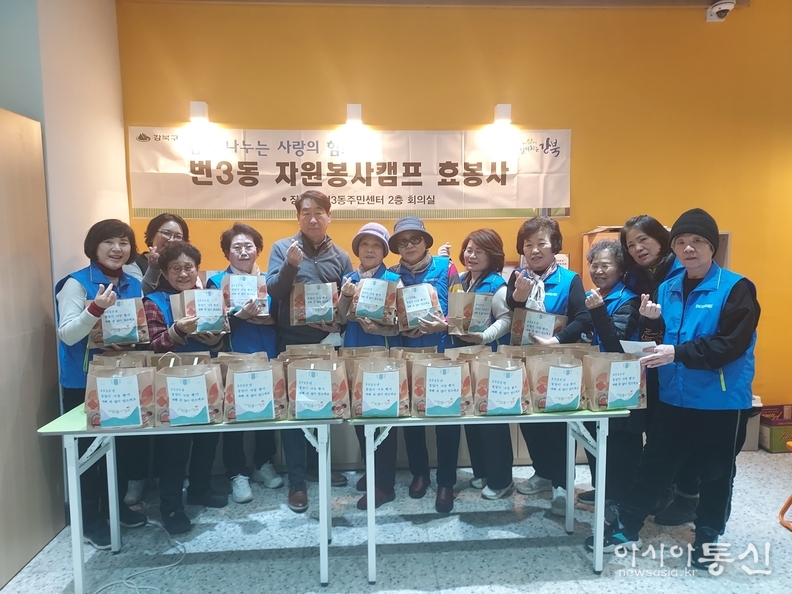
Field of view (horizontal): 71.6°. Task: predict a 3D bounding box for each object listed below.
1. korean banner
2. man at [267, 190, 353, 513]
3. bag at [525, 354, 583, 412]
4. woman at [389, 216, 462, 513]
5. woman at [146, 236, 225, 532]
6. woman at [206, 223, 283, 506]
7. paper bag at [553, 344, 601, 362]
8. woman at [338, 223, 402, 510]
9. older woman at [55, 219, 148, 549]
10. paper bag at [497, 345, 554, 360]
[{"bbox_3d":[-0.268,-0.831,3.720,2.980,0.610,0.020,-1,7,-4],"label":"korean banner"},{"bbox_3d":[-0.464,0.298,2.973,0.480,1.725,0.440,-1,7,-4],"label":"man"},{"bbox_3d":[0.703,0.376,2.430,0.245,0.220,0.135,-1,6,-8],"label":"bag"},{"bbox_3d":[0.168,0.373,3.057,0.447,1.599,0.357,1,5,10],"label":"woman"},{"bbox_3d":[-1.092,0.457,2.866,0.437,1.485,0.367,-3,6,-25],"label":"woman"},{"bbox_3d":[-0.862,0.372,3.182,0.470,1.600,0.390,-2,6,-18],"label":"woman"},{"bbox_3d":[0.873,0.350,2.699,0.250,0.220,0.140,-1,6,-5],"label":"paper bag"},{"bbox_3d":[-0.137,0.380,3.143,0.460,1.580,0.400,1,6,18],"label":"woman"},{"bbox_3d":[-1.440,0.426,2.723,0.467,1.579,0.367,-3,6,-30],"label":"older woman"},{"bbox_3d":[0.638,0.354,2.674,0.255,0.220,0.140,-1,6,-4],"label":"paper bag"}]

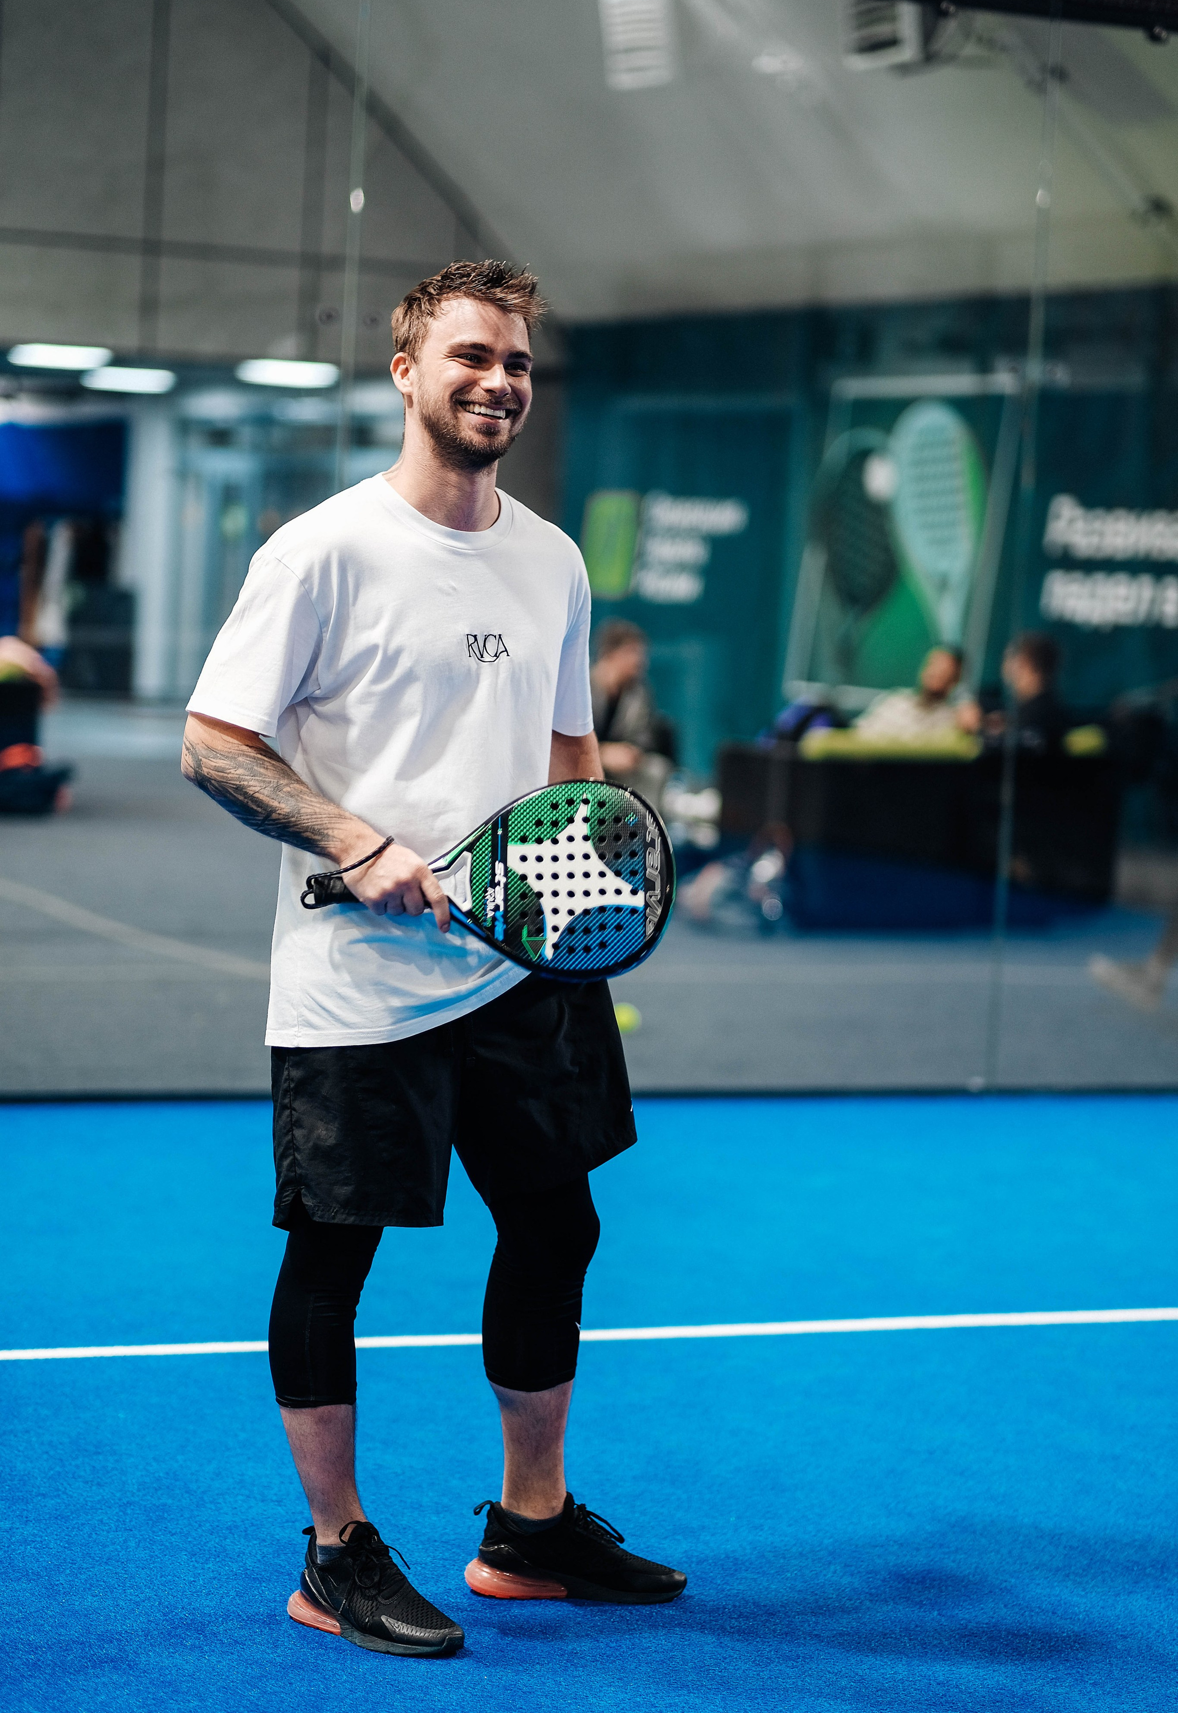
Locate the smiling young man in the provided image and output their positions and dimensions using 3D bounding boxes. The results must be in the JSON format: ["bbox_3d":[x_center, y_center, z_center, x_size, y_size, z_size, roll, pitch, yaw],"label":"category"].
[{"bbox_3d":[-0.153,0.114,5.455,0.450,1.785,0.650,7,5,44],"label":"smiling young man"}]

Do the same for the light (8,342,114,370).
[{"bbox_3d":[-3.875,-3.700,30.271,0.620,0.090,0.600,1,4,-22],"label":"light"}]

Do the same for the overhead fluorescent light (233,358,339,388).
[{"bbox_3d":[-2.263,-3.667,31.037,0.620,0.090,0.600,1,4,-22],"label":"overhead fluorescent light"}]

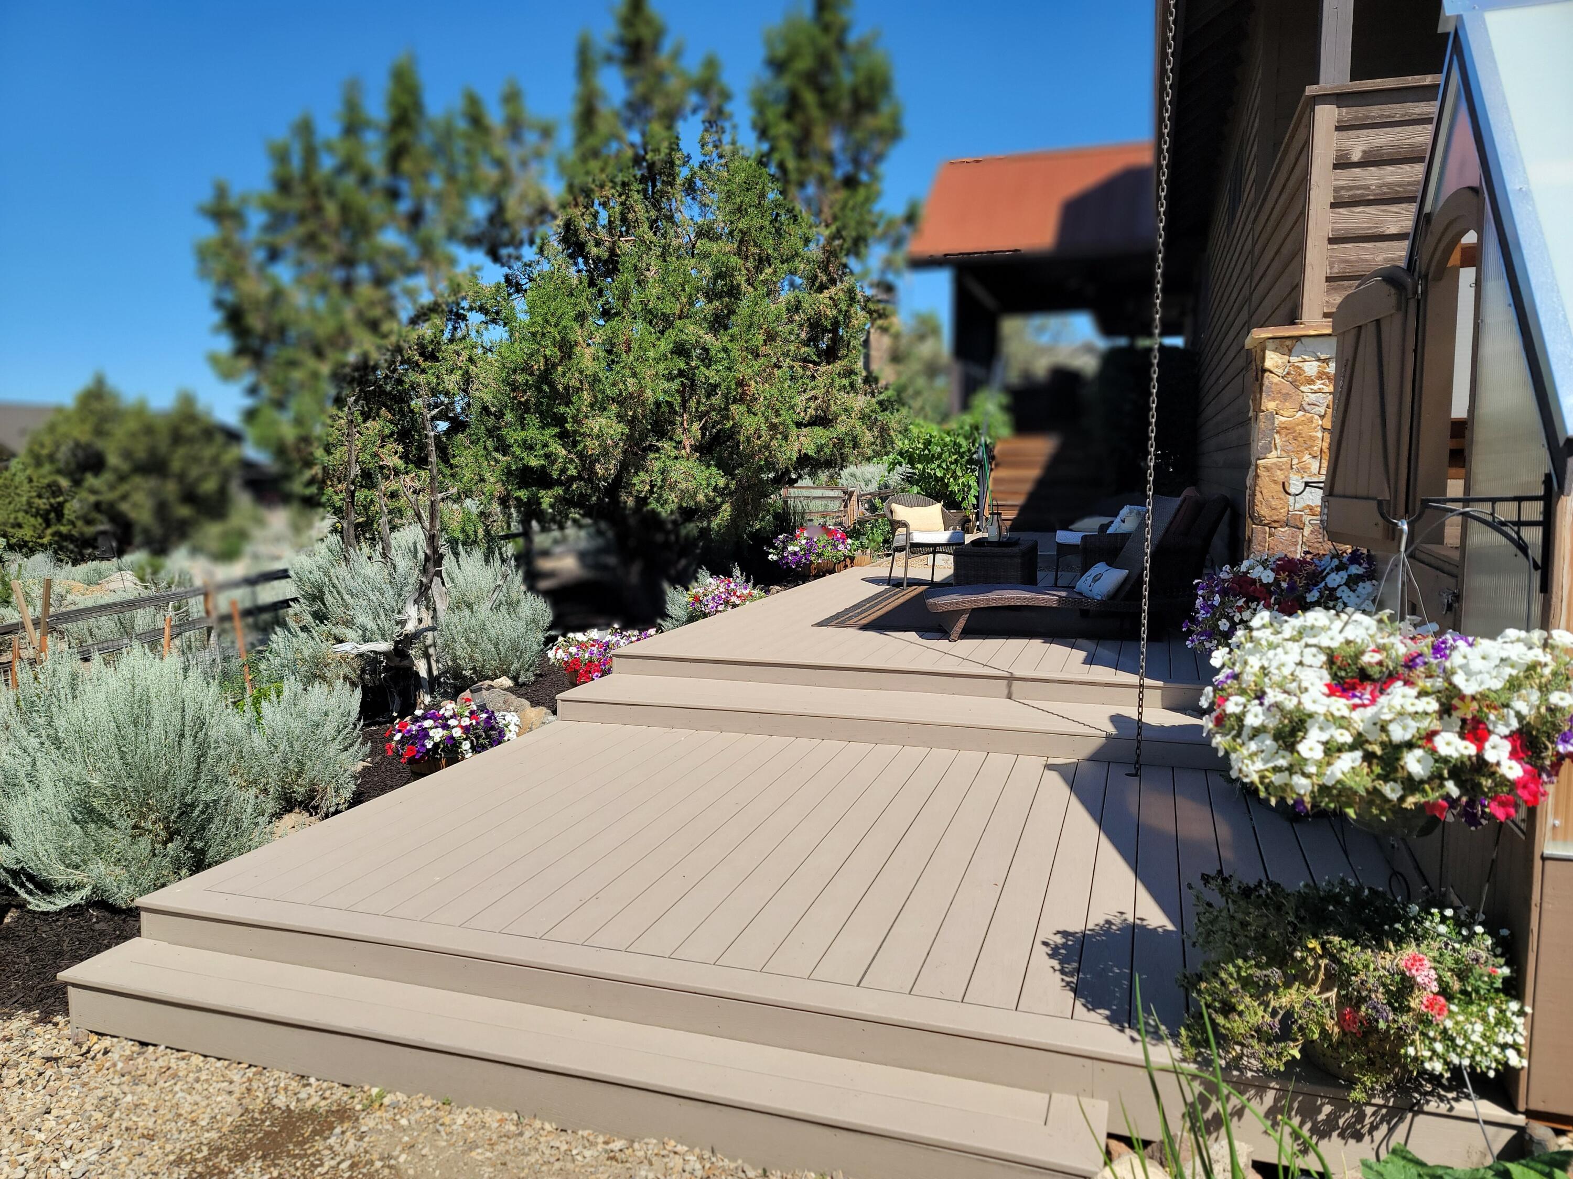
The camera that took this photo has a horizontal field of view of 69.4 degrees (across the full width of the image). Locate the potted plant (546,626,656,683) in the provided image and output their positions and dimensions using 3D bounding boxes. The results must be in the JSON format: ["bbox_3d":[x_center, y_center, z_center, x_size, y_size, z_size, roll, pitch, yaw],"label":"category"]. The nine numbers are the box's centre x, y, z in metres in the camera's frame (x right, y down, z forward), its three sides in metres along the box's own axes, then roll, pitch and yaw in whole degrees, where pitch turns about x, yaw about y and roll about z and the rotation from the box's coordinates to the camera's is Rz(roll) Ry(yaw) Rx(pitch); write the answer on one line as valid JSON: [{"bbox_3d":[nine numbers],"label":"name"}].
[{"bbox_3d":[-1.221,0.450,7.500,0.690,0.430,0.620,-1,7,-9],"label":"potted plant"}]

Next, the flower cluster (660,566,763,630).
[{"bbox_3d":[-0.602,0.075,9.200,0.800,0.500,0.700,0,7,-4],"label":"flower cluster"}]

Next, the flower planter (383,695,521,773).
[{"bbox_3d":[-1.707,0.762,5.800,0.670,0.450,0.620,-2,7,-17],"label":"flower planter"}]

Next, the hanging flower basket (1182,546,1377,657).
[{"bbox_3d":[2.112,0.076,4.850,0.800,0.500,0.750,3,7,24],"label":"hanging flower basket"}]

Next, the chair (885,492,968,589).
[{"bbox_3d":[1.311,-0.467,10.728,0.670,0.870,0.640,-2,7,-19],"label":"chair"}]

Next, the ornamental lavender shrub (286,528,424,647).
[{"bbox_3d":[-3.308,0.042,8.700,1.060,1.050,1.000,-2,7,-21],"label":"ornamental lavender shrub"}]

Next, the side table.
[{"bbox_3d":[1.837,-0.165,9.931,0.550,0.455,1.080,2,7,18],"label":"side table"}]

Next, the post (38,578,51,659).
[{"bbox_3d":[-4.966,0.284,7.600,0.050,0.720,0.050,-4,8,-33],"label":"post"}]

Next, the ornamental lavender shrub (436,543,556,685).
[{"bbox_3d":[-2.064,0.195,8.000,0.820,0.980,0.820,-2,7,-14],"label":"ornamental lavender shrub"}]

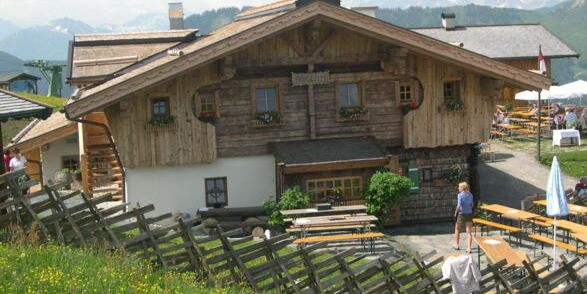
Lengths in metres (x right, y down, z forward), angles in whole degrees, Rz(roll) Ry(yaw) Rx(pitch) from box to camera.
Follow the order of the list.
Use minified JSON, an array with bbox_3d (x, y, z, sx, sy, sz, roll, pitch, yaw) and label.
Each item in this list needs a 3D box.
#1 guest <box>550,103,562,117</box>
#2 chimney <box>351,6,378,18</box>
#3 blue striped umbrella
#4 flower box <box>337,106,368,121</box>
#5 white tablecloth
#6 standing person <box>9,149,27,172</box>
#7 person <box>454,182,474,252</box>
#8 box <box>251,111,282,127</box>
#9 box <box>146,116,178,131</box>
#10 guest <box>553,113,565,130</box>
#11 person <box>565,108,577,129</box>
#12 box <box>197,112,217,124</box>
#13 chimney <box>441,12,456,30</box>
[{"bbox_3d":[15.513,-1.799,52.000,0.680,1.280,0.520,1,7,30],"label":"guest"},{"bbox_3d":[2.385,-4.160,29.063,0.720,0.900,0.700,-4,8,-14],"label":"chimney"},{"bbox_3d":[5.636,1.471,19.017,0.480,2.590,0.480,-4,8,-14],"label":"blue striped umbrella"},{"bbox_3d":[1.646,-0.935,24.600,0.930,0.370,0.270,-4,8,-14],"label":"flower box"},{"bbox_3d":[13.408,-0.437,43.300,1.120,0.760,0.750,-3,6,-12],"label":"white tablecloth"},{"bbox_3d":[-7.558,0.896,24.320,0.500,1.700,0.320,-3,8,-6],"label":"standing person"},{"bbox_3d":[4.216,1.731,21.800,0.500,1.680,0.360,-3,6,-8],"label":"person"},{"bbox_3d":[-0.686,-0.770,24.700,0.950,0.430,0.300,-3,6,-13],"label":"box"},{"bbox_3d":[-3.500,-0.611,23.200,0.820,0.360,0.260,-4,8,-14],"label":"box"},{"bbox_3d":[13.853,-1.200,46.000,0.680,1.260,0.520,-3,6,-10],"label":"guest"},{"bbox_3d":[14.925,-1.428,47.500,0.550,1.280,0.700,-3,6,-10],"label":"person"},{"bbox_3d":[-2.312,-0.780,23.700,0.580,0.320,0.250,-4,8,-14],"label":"box"},{"bbox_3d":[8.791,-7.146,50.000,0.630,1.050,0.630,-4,8,-11],"label":"chimney"}]

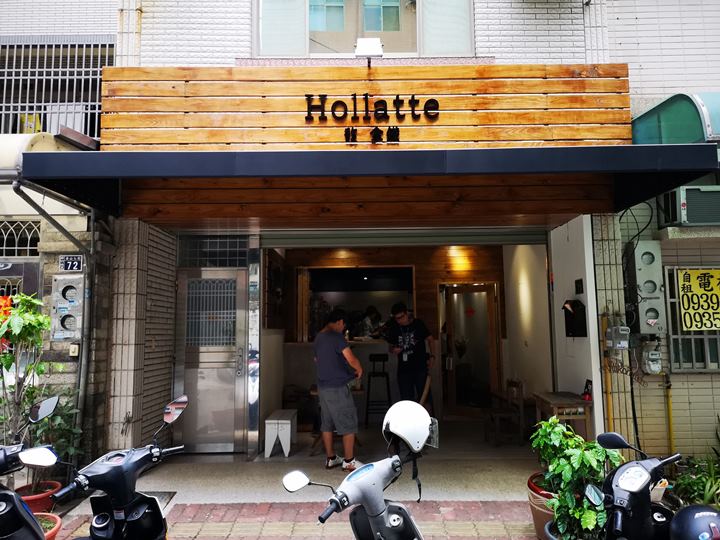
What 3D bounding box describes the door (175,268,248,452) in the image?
[{"bbox_3d":[-1.694,1.014,6.439,0.844,2.082,0.100,-1,-6,0],"label":"door"}]

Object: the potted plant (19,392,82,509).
[{"bbox_3d":[-2.479,1.480,4.566,0.500,1.030,0.440,-1,-6,0],"label":"potted plant"}]

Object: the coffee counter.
[{"bbox_3d":[-0.194,1.810,9.075,2.044,1.263,0.550,-1,-6,0],"label":"coffee counter"}]

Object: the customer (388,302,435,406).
[{"bbox_3d":[0.606,1.281,6.749,0.520,1.781,0.400,-3,-7,17],"label":"customer"}]

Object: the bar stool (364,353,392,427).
[{"bbox_3d":[0.276,1.826,8.530,0.420,1.101,0.420,-1,-6,0],"label":"bar stool"}]

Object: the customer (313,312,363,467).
[{"bbox_3d":[-0.226,1.259,6.048,0.420,1.687,0.500,6,-9,-45],"label":"customer"}]

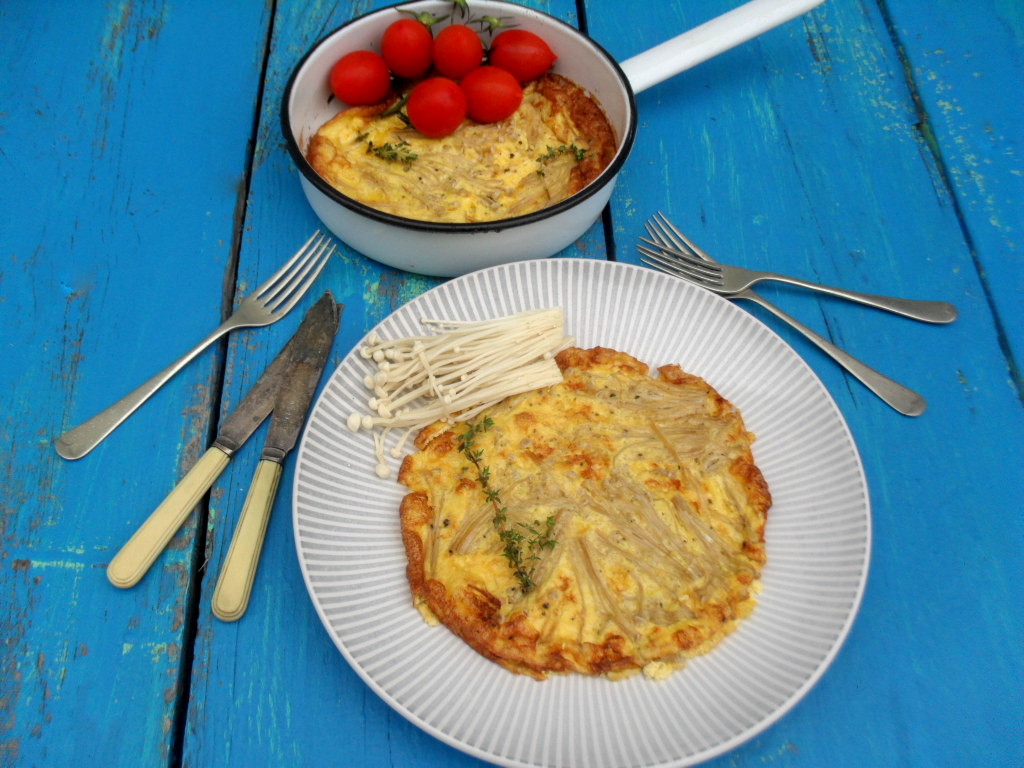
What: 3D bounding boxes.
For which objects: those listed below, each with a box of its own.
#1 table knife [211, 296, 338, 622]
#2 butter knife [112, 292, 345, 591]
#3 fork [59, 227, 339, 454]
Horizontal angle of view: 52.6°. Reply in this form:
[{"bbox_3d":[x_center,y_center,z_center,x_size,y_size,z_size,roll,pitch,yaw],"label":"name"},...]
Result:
[{"bbox_3d":[-0.119,0.028,0.536,0.022,0.013,0.198,8,58,3],"label":"table knife"},{"bbox_3d":[-0.142,0.022,0.540,0.021,0.012,0.195,25,60,13],"label":"butter knife"},{"bbox_3d":[-0.167,-0.022,0.563,0.025,0.019,0.184,38,64,20],"label":"fork"}]

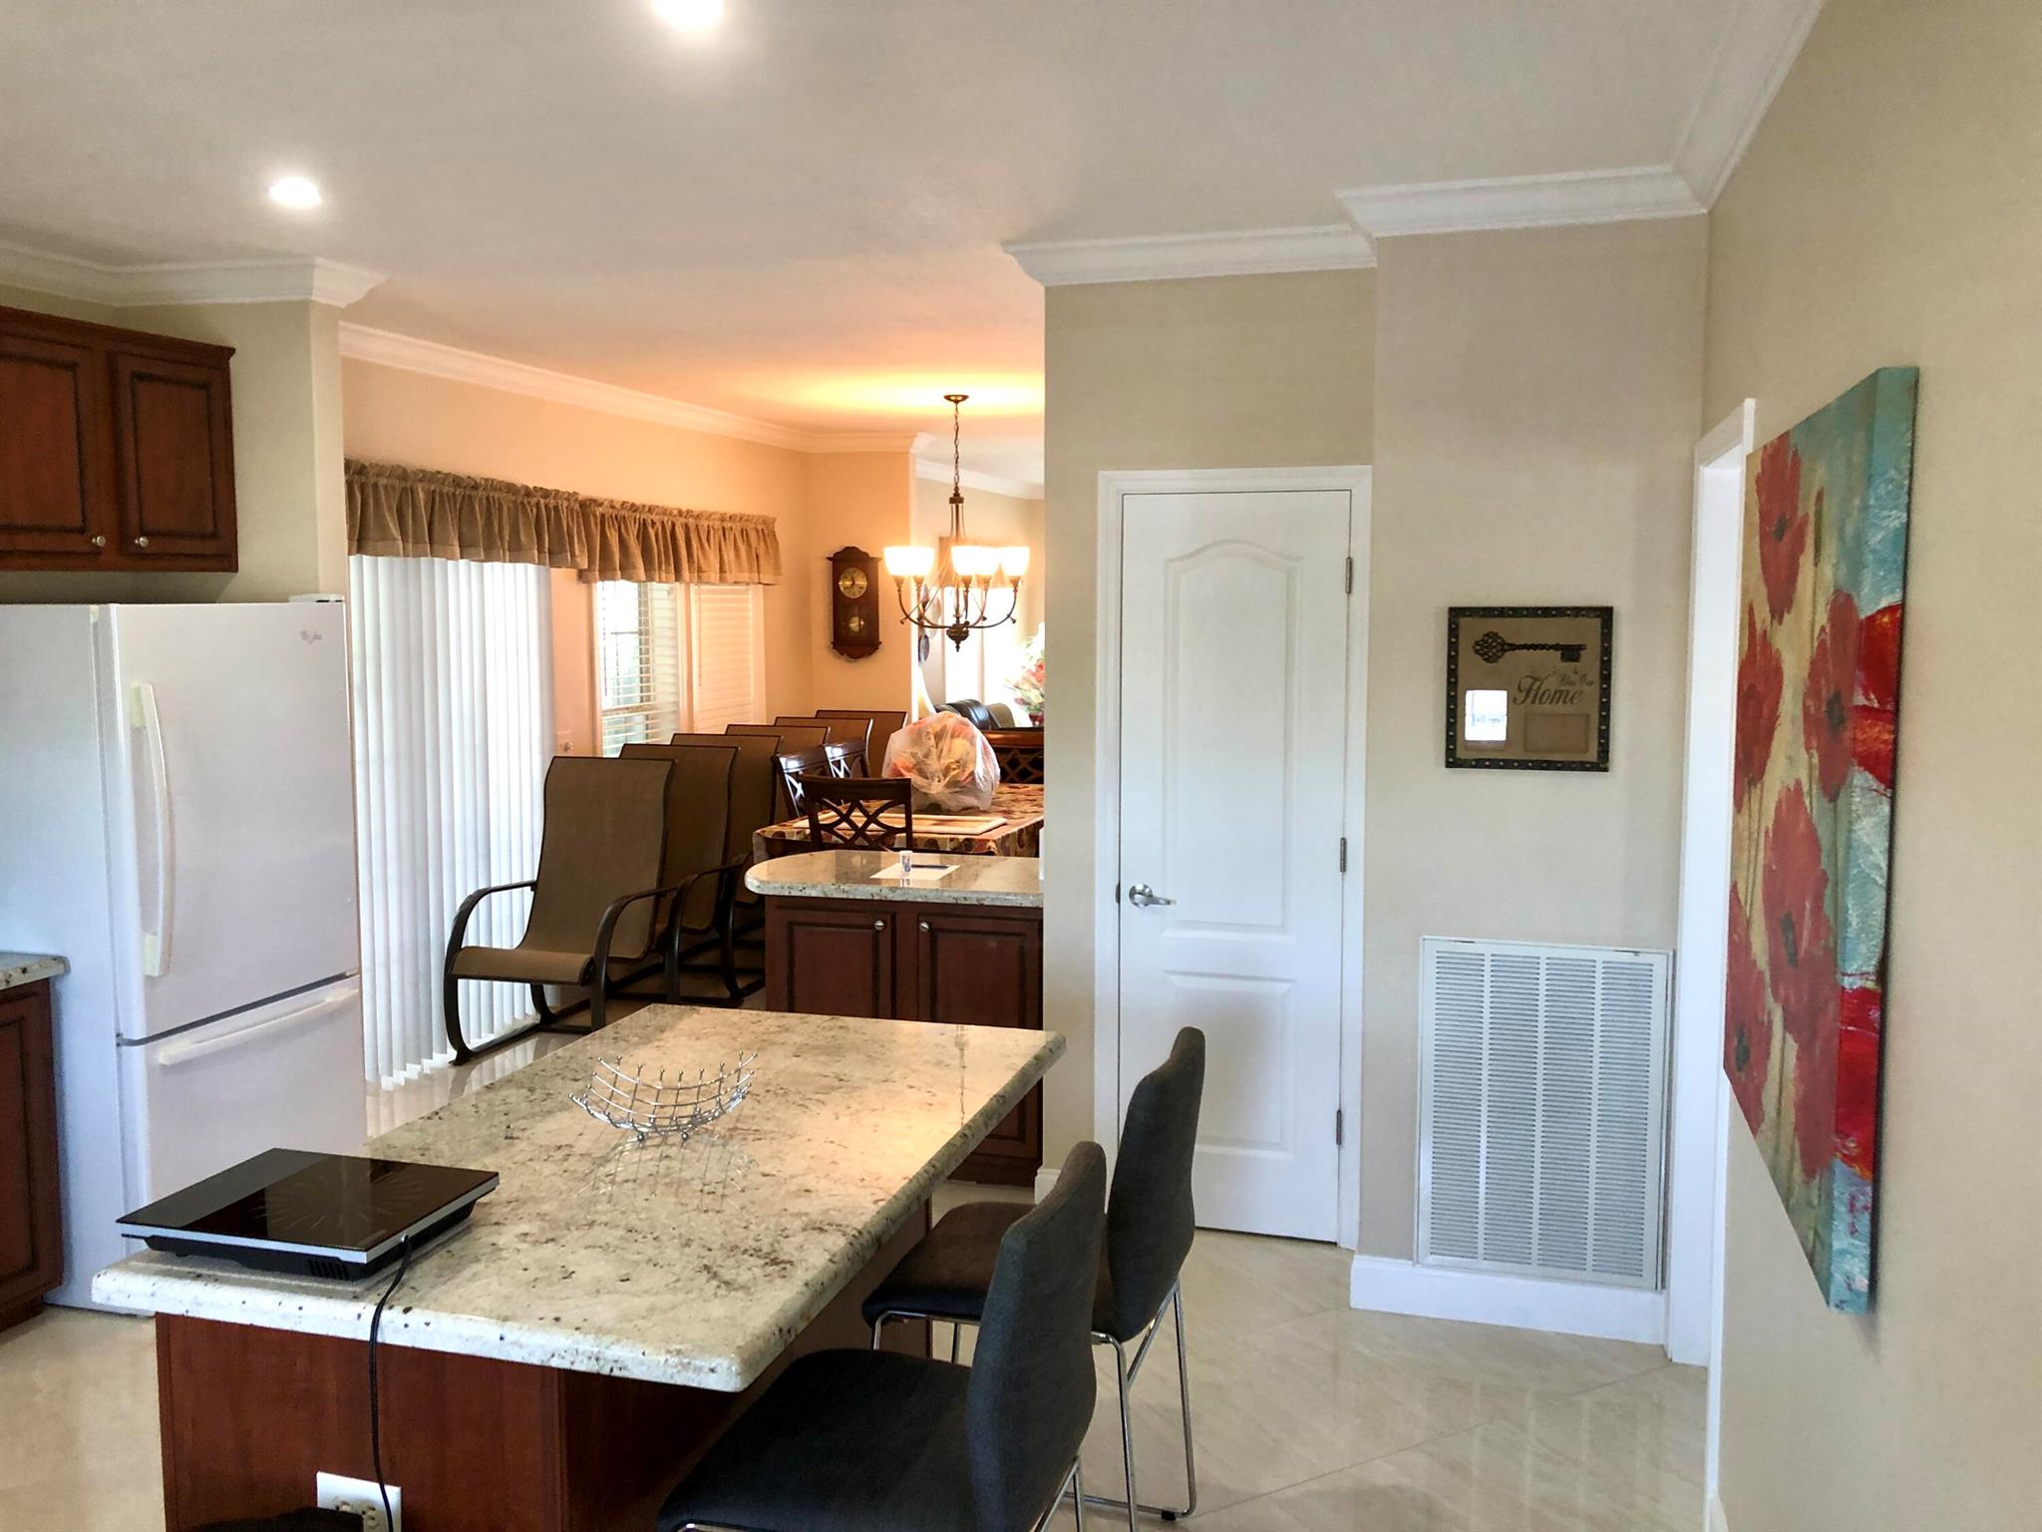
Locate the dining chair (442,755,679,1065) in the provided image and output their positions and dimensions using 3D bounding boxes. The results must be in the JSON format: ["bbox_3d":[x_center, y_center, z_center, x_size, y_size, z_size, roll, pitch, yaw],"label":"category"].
[{"bbox_3d":[-1.751,0.561,6.424,0.650,1.110,0.730,2,6,19],"label":"dining chair"}]

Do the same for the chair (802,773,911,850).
[{"bbox_3d":[-0.576,0.548,6.898,0.470,1.040,0.560,2,6,17],"label":"chair"}]

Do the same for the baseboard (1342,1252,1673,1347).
[{"bbox_3d":[1.171,1.287,3.996,0.723,0.138,0.017,2,6,17],"label":"baseboard"}]

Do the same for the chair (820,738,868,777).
[{"bbox_3d":[-0.696,0.406,8.288,0.550,1.010,0.480,1,6,16],"label":"chair"}]

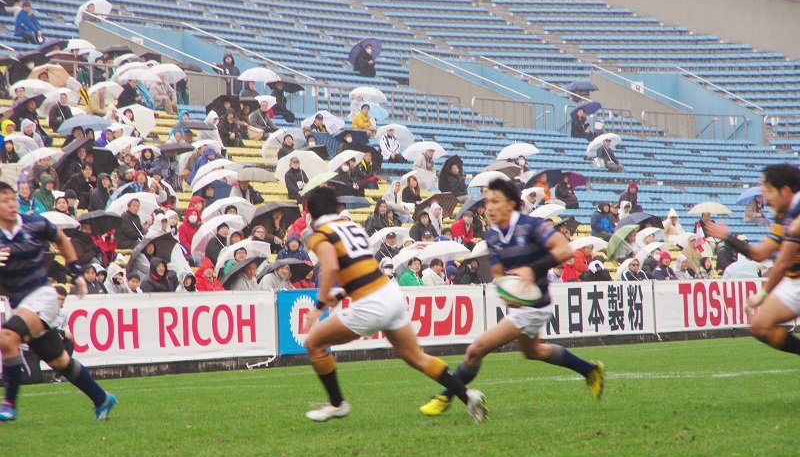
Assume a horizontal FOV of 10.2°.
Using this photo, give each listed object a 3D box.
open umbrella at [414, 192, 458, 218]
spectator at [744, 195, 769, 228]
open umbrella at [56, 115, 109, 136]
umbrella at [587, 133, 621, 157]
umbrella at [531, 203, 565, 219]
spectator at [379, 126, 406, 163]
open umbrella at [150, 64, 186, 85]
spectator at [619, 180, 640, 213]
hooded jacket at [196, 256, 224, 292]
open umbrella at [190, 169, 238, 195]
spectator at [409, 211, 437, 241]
[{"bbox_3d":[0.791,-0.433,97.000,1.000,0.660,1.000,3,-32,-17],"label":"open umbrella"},{"bbox_3d":[9.146,-0.264,112.925,0.750,1.200,0.580,-3,-1,32],"label":"spectator"},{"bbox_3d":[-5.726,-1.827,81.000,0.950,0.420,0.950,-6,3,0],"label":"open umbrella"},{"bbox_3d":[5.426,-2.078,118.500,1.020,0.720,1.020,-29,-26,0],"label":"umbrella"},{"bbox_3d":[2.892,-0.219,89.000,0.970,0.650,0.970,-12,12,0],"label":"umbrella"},{"bbox_3d":[-0.154,-1.872,111.065,0.560,1.250,0.780,-1,-1,-28],"label":"spectator"},{"bbox_3d":[-5.510,-3.444,104.460,1.000,0.780,1.000,6,-6,23],"label":"open umbrella"},{"bbox_3d":[5.595,-0.504,106.868,0.520,1.220,0.780,0,-1,-45],"label":"spectator"},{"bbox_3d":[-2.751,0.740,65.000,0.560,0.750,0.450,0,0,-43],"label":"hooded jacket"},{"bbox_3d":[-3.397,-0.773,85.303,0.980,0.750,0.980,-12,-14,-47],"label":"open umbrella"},{"bbox_3d":[0.477,0.297,85.733,0.560,1.250,0.780,-1,-1,-20],"label":"spectator"}]

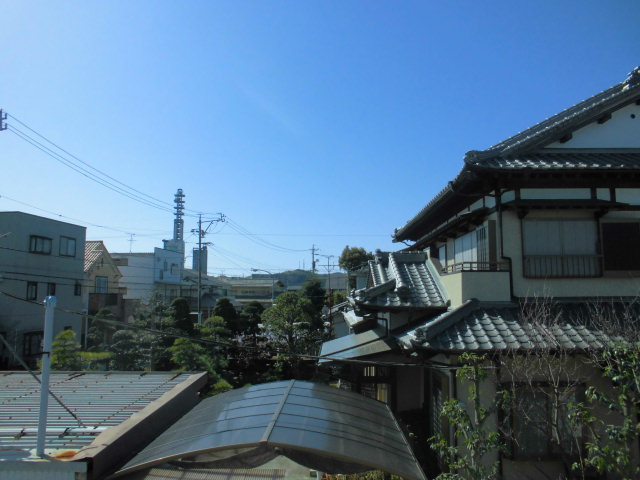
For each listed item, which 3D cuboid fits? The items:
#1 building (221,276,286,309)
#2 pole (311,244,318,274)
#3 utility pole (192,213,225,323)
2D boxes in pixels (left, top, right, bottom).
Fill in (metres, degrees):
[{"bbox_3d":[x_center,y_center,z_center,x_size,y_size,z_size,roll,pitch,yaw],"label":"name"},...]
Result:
[{"bbox_3d":[-13.600,11.411,97.336,11.000,7.000,7.500,-1,-6,6],"label":"building"},{"bbox_3d":[-0.900,6.938,77.707,1.400,11.600,0.800,-2,-6,15],"label":"pole"},{"bbox_3d":[-10.750,3.494,46.396,3.000,11.600,0.900,-1,-6,8],"label":"utility pole"}]

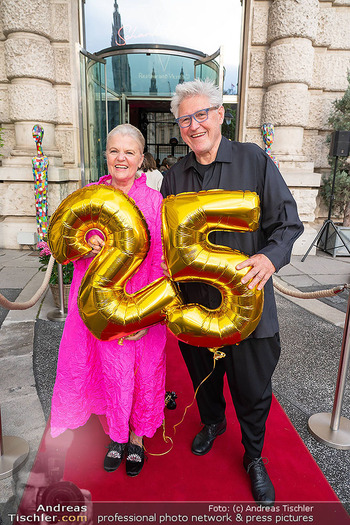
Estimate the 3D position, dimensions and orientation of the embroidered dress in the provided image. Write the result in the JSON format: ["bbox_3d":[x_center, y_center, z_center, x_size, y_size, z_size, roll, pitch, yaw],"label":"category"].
[{"bbox_3d":[-0.341,0.277,1.771,0.580,1.390,0.420,0,12,-5],"label":"embroidered dress"}]

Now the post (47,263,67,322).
[{"bbox_3d":[-1.214,0.112,3.854,0.330,0.970,0.330,1,12,0],"label":"post"}]

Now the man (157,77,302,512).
[{"bbox_3d":[0.257,0.155,1.706,0.630,1.860,0.500,4,13,14],"label":"man"}]

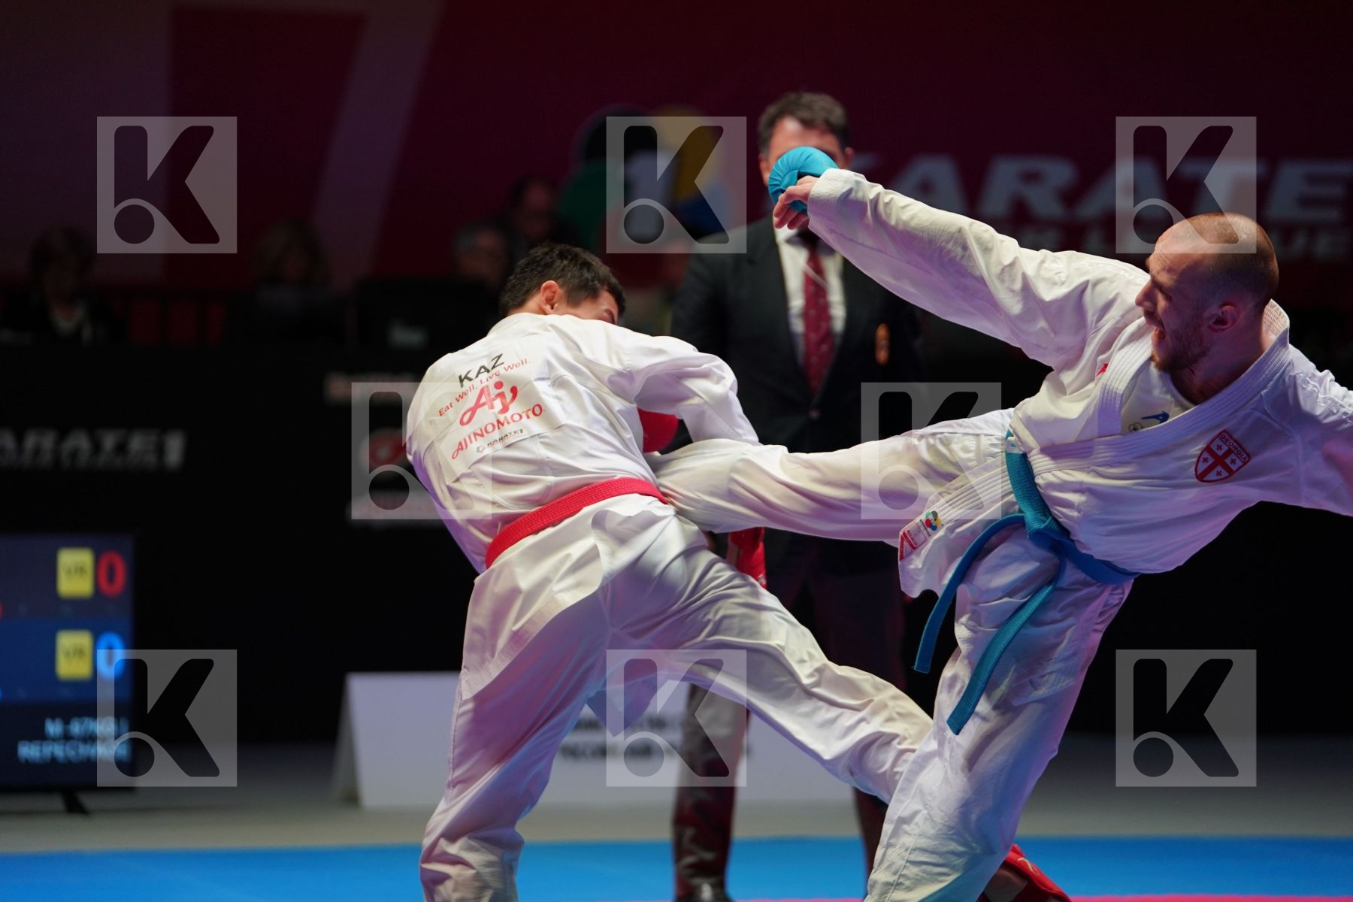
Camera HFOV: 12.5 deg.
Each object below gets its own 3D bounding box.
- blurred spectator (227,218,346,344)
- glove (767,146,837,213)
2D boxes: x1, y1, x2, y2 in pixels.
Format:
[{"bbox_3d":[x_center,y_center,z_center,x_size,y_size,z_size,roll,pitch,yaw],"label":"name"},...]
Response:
[{"bbox_3d":[-1.304,-0.151,20.700,0.500,1.250,0.680,0,0,-3],"label":"blurred spectator"},{"bbox_3d":[0.204,-0.410,9.400,0.150,0.105,0.120,9,4,22],"label":"glove"}]

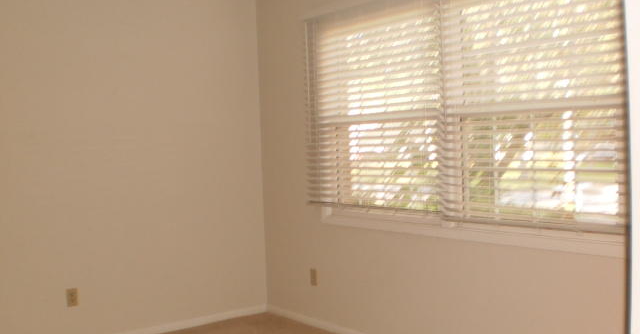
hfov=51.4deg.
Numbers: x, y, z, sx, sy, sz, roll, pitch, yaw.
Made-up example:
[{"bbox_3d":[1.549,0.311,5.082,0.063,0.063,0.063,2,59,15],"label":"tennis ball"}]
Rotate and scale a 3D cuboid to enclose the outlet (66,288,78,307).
[{"bbox_3d":[-1.532,0.809,4.120,0.072,0.115,0.012,-4,3,-38],"label":"outlet"}]

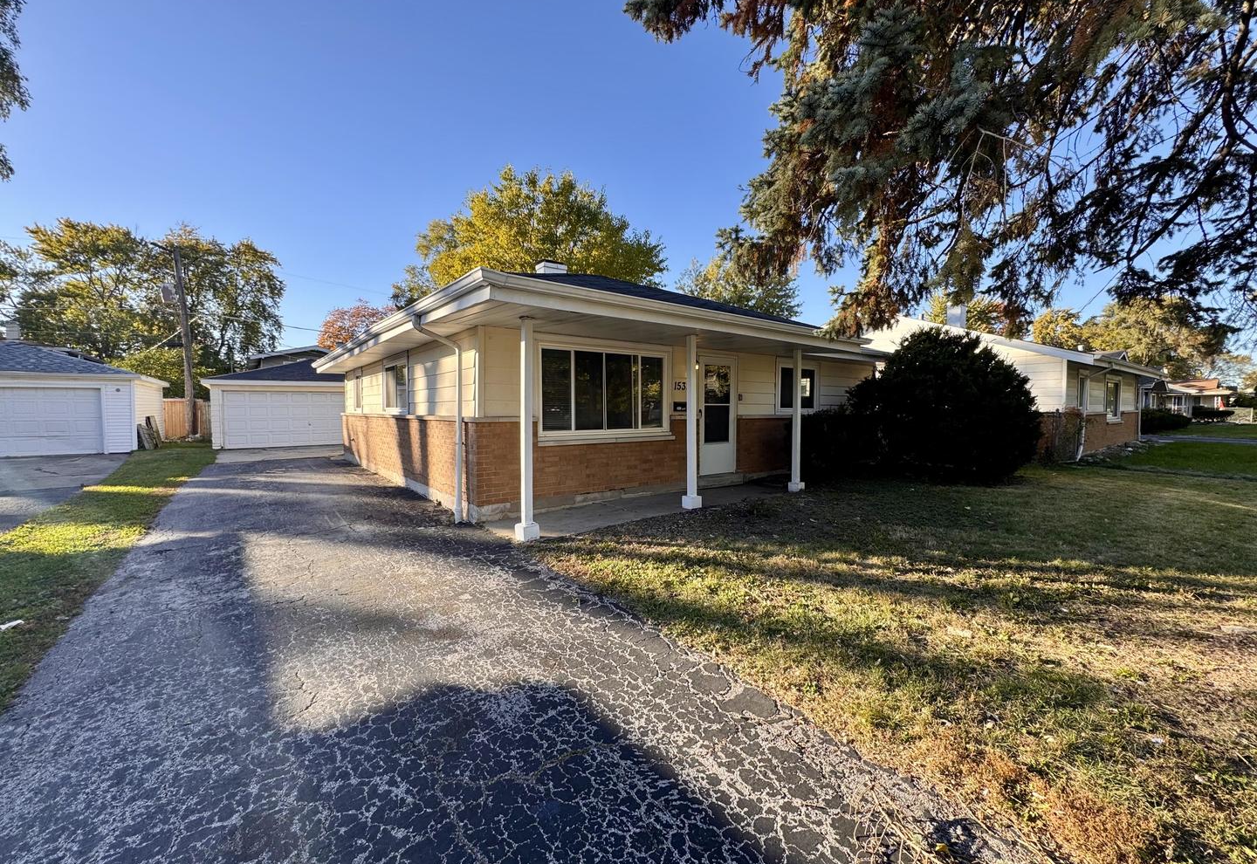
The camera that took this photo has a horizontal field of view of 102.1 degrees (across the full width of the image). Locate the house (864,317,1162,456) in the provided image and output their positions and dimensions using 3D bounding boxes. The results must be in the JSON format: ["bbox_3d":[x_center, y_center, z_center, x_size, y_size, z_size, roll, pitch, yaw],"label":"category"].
[{"bbox_3d":[11.628,-1.540,17.983,9.300,4.080,9.050,-2,3,-37],"label":"house"}]

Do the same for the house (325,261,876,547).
[{"bbox_3d":[-1.251,-1.542,12.562,9.780,4.720,12.750,-2,3,-37],"label":"house"}]

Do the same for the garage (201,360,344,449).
[{"bbox_3d":[-13.369,-1.364,21.223,6.480,3.540,6.550,-2,3,-37],"label":"garage"}]

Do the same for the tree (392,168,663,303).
[{"bbox_3d":[-4.957,-6.631,25.687,13.600,13.762,13.600,-2,3,-37],"label":"tree"}]

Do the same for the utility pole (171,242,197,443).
[{"bbox_3d":[-20.769,-4.223,23.791,0.380,8.877,0.380,-4,3,-37],"label":"utility pole"}]

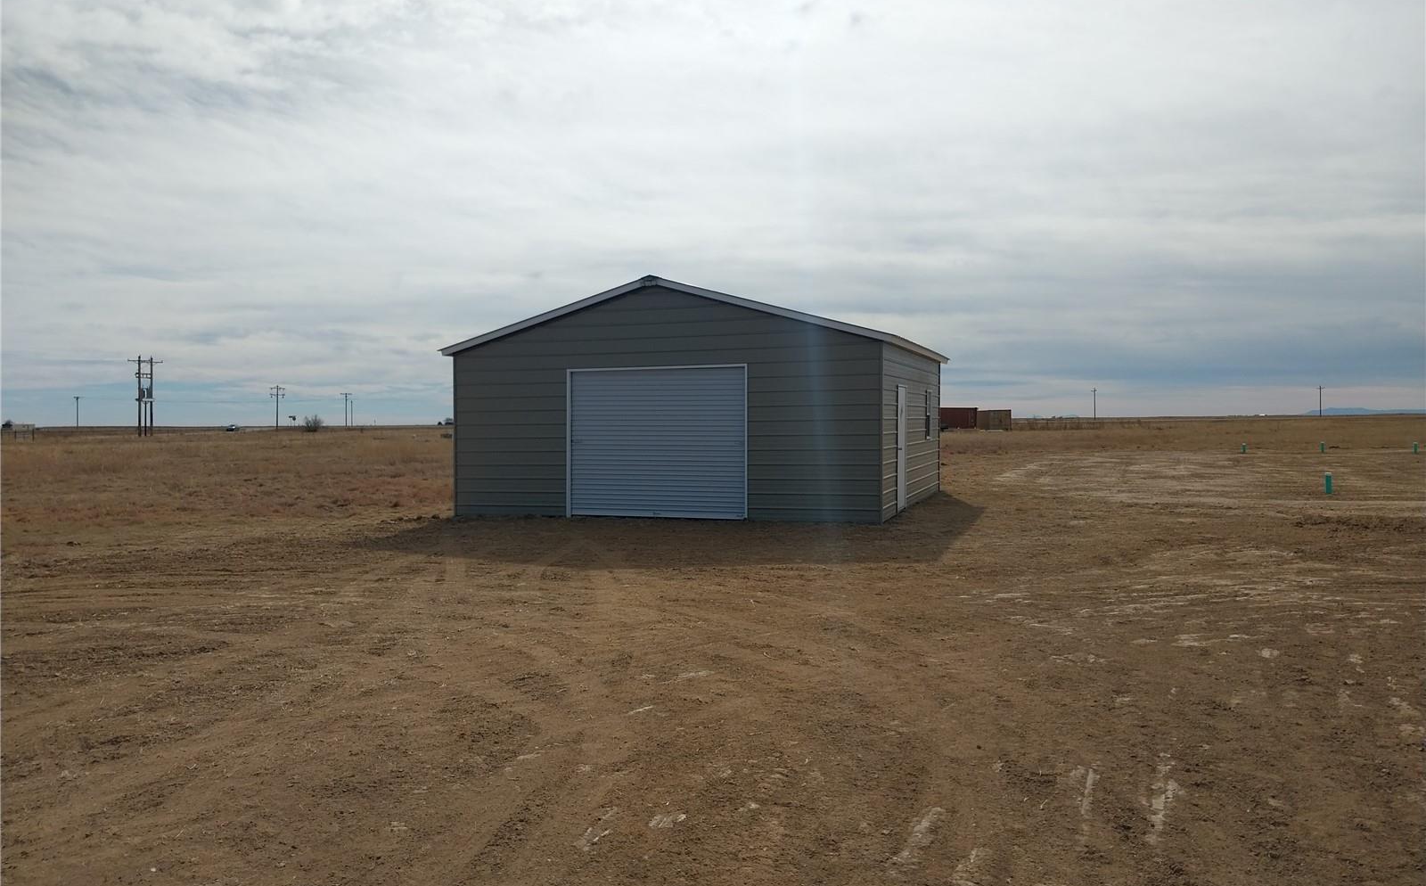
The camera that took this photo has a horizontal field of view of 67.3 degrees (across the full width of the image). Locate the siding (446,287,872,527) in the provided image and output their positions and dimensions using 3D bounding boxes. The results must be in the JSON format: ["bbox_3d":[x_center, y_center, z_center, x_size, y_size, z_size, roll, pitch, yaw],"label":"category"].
[{"bbox_3d":[-0.938,-0.647,17.265,7.352,3.744,0.150,0,1,19],"label":"siding"}]

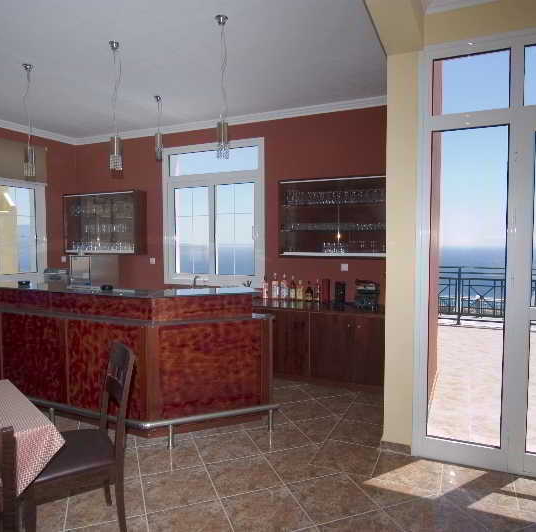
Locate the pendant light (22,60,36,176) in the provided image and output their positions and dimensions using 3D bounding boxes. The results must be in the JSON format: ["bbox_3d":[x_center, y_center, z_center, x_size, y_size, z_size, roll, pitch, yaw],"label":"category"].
[{"bbox_3d":[-2.221,-1.350,3.740,0.102,1.053,0.102,1,3,22],"label":"pendant light"}]

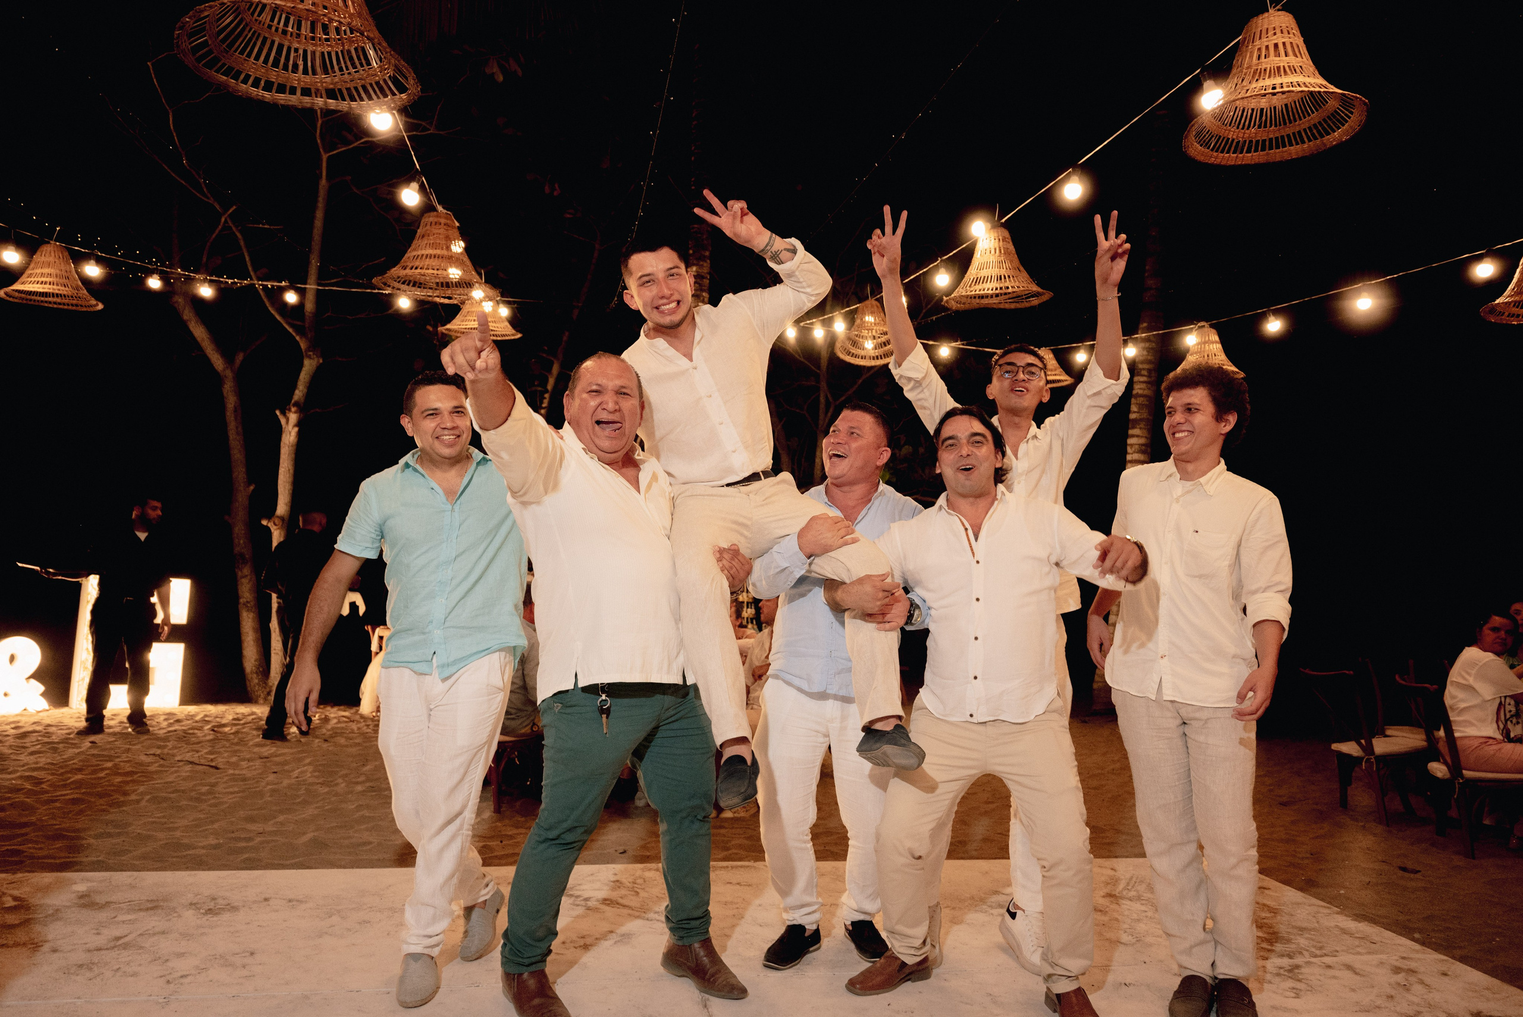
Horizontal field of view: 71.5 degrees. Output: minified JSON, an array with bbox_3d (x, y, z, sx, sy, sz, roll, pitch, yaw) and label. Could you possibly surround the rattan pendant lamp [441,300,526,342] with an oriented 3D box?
[{"bbox_3d":[-1.744,-1.246,6.587,0.500,0.360,0.500,1,-4,0],"label":"rattan pendant lamp"}]

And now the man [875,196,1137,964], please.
[{"bbox_3d":[0.740,0.234,3.243,0.800,2.300,0.520,1,-4,8],"label":"man"}]

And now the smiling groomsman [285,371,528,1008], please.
[{"bbox_3d":[-1.000,0.468,3.102,0.720,1.740,0.560,2,-4,-12],"label":"smiling groomsman"}]

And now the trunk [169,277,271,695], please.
[{"bbox_3d":[-4.848,-0.152,9.529,0.900,3.720,0.500,1,-4,0],"label":"trunk"}]

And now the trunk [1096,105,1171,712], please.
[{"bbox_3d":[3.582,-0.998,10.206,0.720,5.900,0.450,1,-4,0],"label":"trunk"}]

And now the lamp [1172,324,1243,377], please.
[{"bbox_3d":[2.903,-1.045,6.900,0.500,0.360,0.500,1,-4,0],"label":"lamp"}]

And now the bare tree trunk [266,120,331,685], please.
[{"bbox_3d":[-4.212,-0.926,9.588,0.500,5.300,0.420,1,-4,0],"label":"bare tree trunk"}]

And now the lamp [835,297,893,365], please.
[{"bbox_3d":[0.751,-1.228,7.211,0.500,0.380,0.500,1,-4,0],"label":"lamp"}]

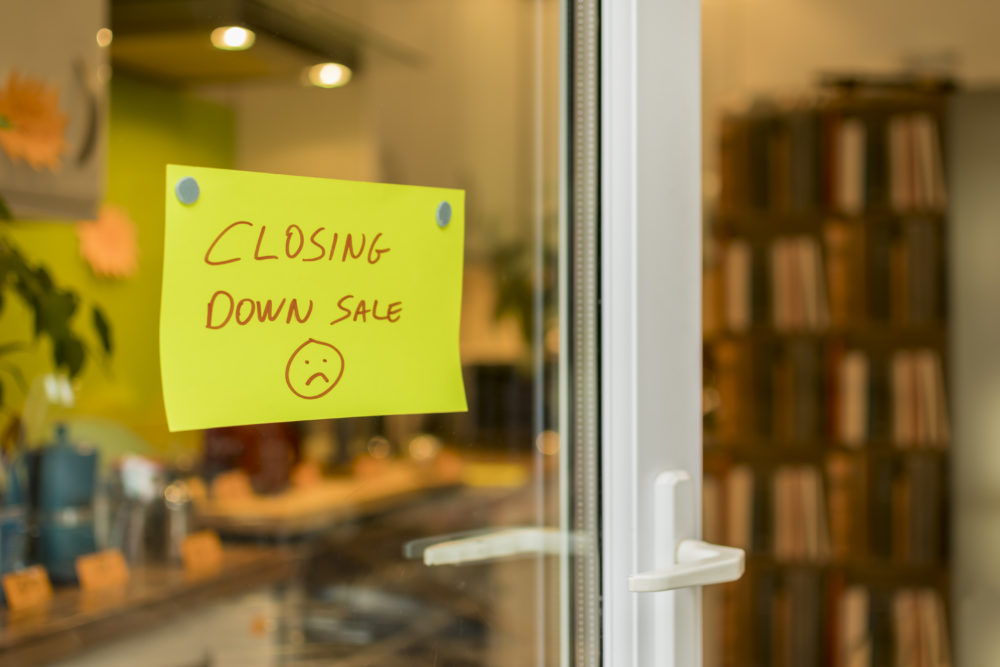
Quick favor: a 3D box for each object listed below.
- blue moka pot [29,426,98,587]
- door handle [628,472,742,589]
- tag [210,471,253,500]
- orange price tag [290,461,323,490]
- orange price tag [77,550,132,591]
[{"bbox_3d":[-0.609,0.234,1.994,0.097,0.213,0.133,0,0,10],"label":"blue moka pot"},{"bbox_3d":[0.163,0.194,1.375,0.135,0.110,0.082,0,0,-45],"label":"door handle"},{"bbox_3d":[-0.474,0.268,2.538,0.026,0.037,0.098,0,0,20],"label":"tag"},{"bbox_3d":[-0.371,0.268,2.750,0.026,0.037,0.098,0,0,20],"label":"orange price tag"},{"bbox_3d":[-0.545,0.322,1.971,0.026,0.037,0.098,0,0,20],"label":"orange price tag"}]

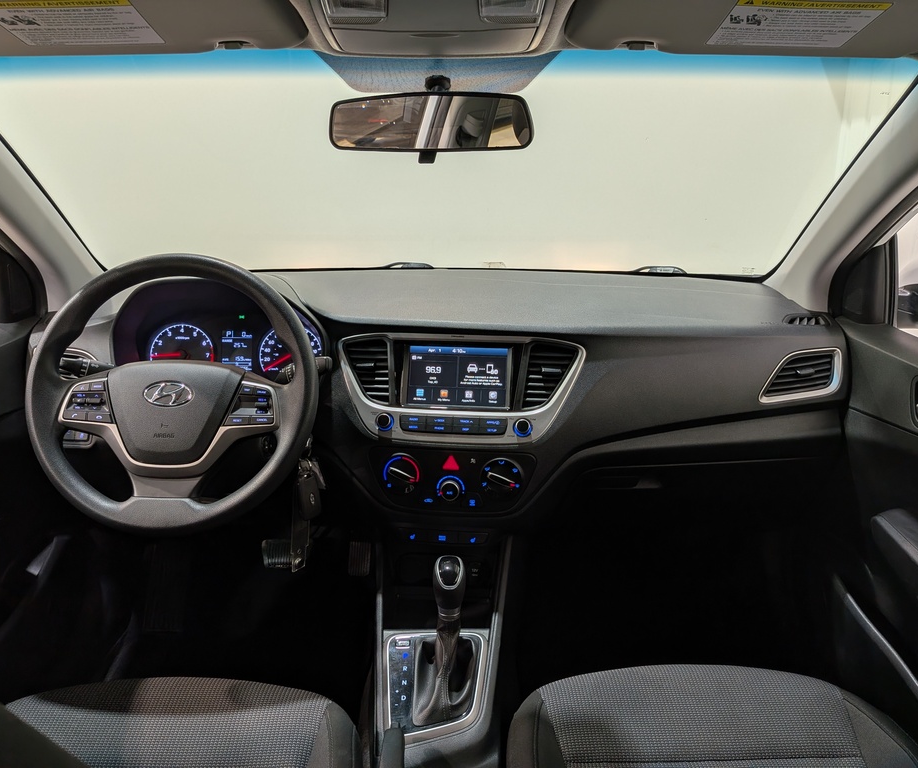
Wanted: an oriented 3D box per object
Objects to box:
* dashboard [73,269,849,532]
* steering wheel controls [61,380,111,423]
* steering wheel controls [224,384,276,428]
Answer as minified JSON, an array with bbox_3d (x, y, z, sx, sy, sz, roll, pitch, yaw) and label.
[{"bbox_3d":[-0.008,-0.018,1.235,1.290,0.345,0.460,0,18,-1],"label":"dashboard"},{"bbox_3d":[-0.491,0.025,0.935,0.060,0.058,0.023,0,-12,-2],"label":"steering wheel controls"},{"bbox_3d":[-0.276,0.028,0.938,0.067,0.056,0.023,0,-12,-2],"label":"steering wheel controls"}]

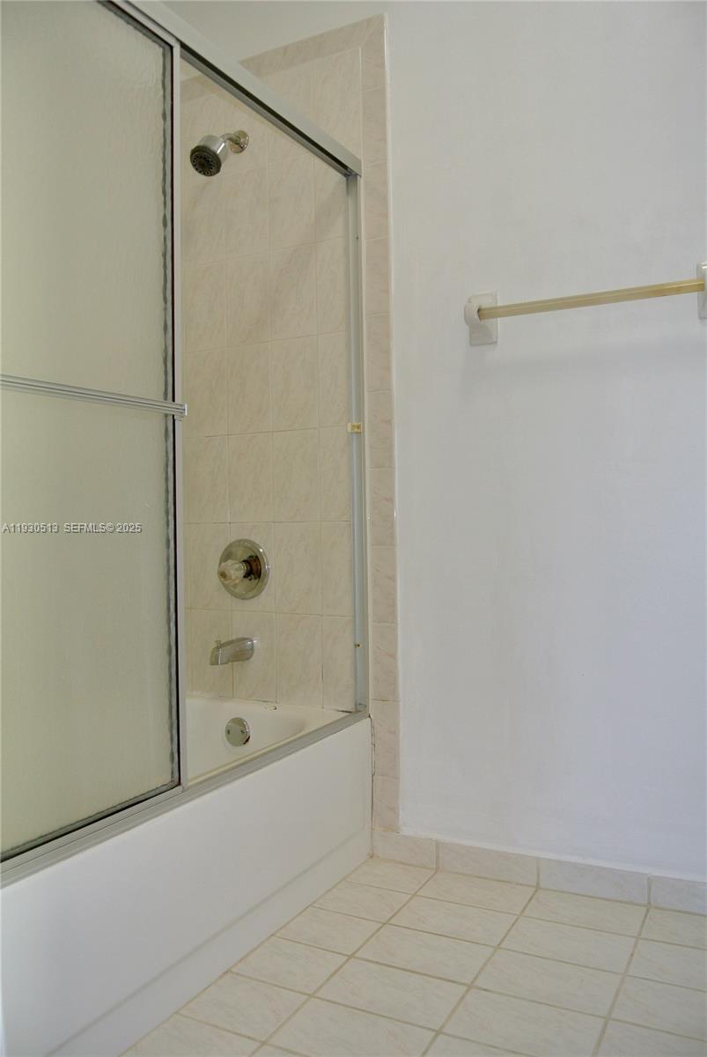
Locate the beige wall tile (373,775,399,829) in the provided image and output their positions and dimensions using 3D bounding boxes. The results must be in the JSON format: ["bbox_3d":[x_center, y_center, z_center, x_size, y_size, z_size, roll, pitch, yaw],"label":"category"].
[{"bbox_3d":[0.089,0.724,2.092,0.077,0.141,0.010,-2,-2,28],"label":"beige wall tile"}]

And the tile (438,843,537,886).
[{"bbox_3d":[0.331,0.826,1.963,0.251,0.073,0.010,-2,-2,28],"label":"tile"}]

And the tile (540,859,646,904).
[{"bbox_3d":[0.556,0.818,1.845,0.247,0.073,0.010,-2,-2,28],"label":"tile"}]

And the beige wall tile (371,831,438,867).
[{"bbox_3d":[0.132,0.833,2.068,0.186,0.074,0.010,-2,-2,28],"label":"beige wall tile"}]

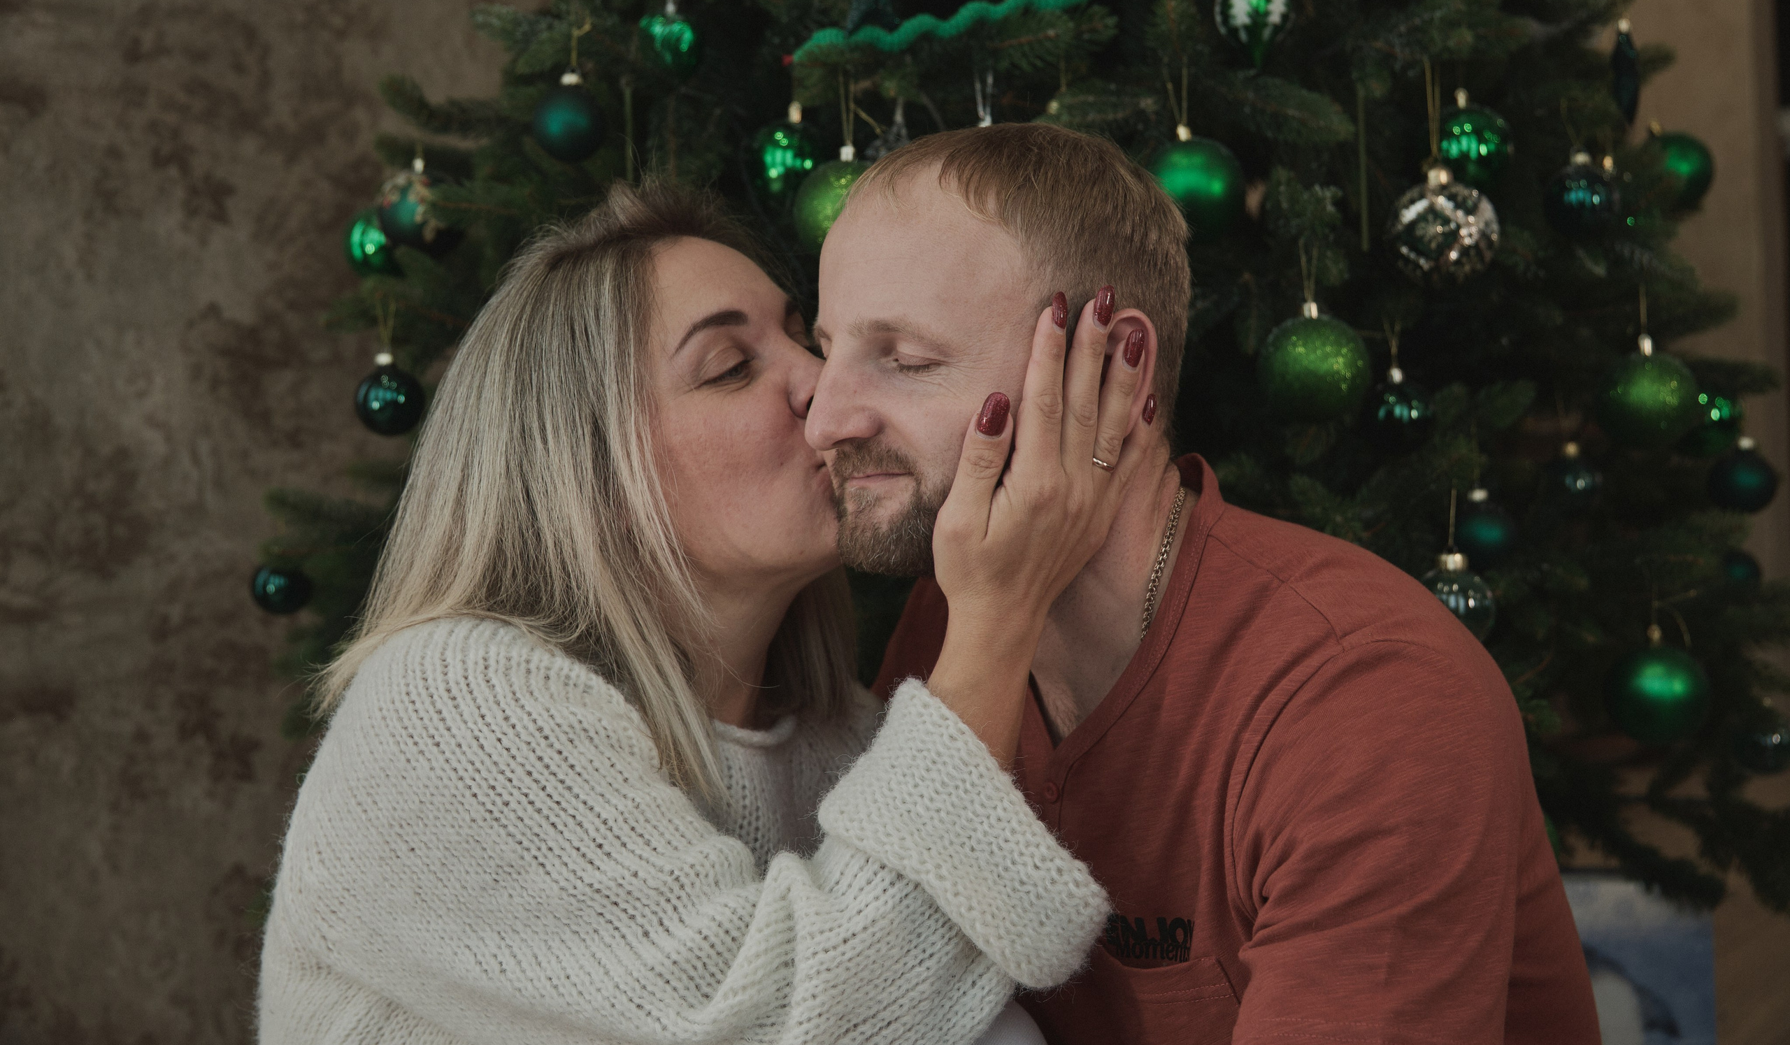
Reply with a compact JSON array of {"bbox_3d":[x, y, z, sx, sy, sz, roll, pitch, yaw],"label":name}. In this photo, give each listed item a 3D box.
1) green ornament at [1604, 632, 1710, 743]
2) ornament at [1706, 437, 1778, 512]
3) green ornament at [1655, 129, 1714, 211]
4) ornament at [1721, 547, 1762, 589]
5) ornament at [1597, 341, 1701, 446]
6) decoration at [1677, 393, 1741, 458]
[{"bbox_3d":[0.601,0.127,1.490,0.083,0.093,0.083,-2,-1,0],"label":"green ornament"},{"bbox_3d":[0.777,-0.043,1.730,0.063,0.070,0.063,-1,-3,0],"label":"ornament"},{"bbox_3d":[0.653,-0.294,1.580,0.064,0.072,0.064,-2,-1,0],"label":"green ornament"},{"bbox_3d":[0.852,0.049,1.920,0.059,0.070,0.059,-1,-1,0],"label":"ornament"},{"bbox_3d":[0.591,-0.101,1.480,0.080,0.088,0.080,-1,-1,0],"label":"ornament"},{"bbox_3d":[0.682,-0.083,1.580,0.055,0.060,0.055,-2,-1,0],"label":"decoration"}]

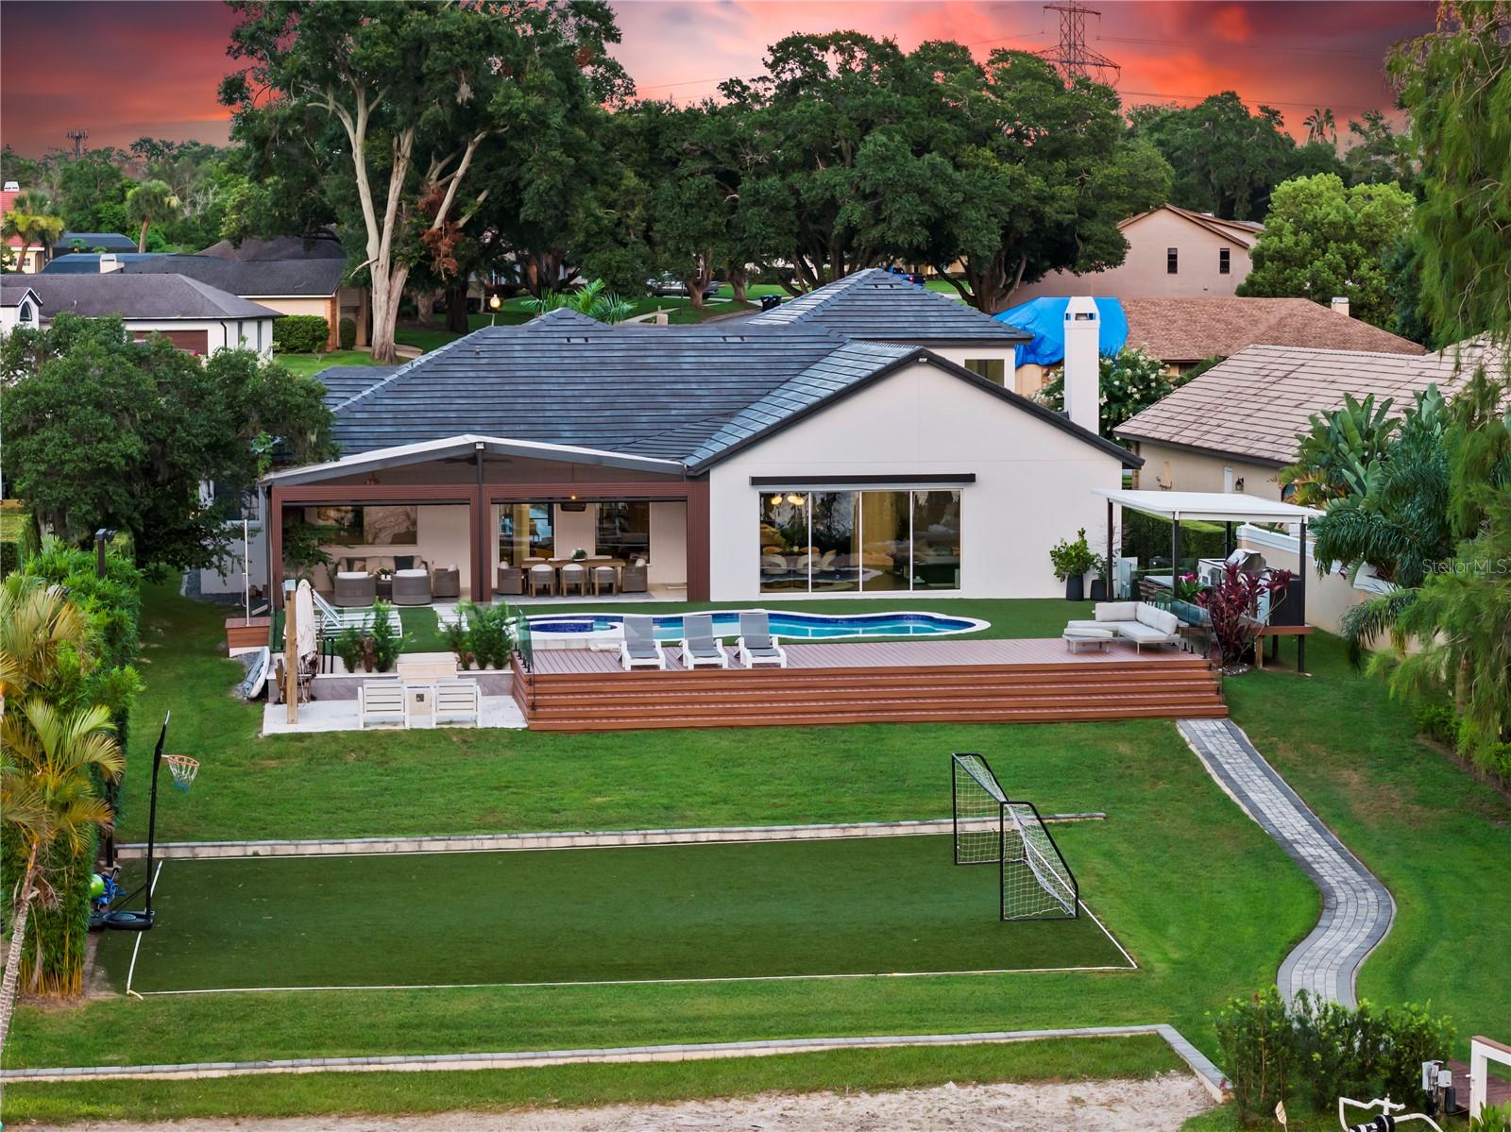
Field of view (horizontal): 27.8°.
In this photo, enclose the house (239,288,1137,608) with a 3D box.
[{"bbox_3d":[-2.573,-3.941,80.723,20.600,7.850,21.400,-1,5,-8],"label":"house"}]

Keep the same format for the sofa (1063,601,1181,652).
[{"bbox_3d":[7.199,1.288,61.654,2.100,0.720,2.400,-1,5,-8],"label":"sofa"}]

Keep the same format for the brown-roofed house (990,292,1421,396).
[{"bbox_3d":[17.277,-8.449,126.637,20.750,5.149,11.600,-1,5,-7],"label":"brown-roofed house"}]

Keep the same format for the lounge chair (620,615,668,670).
[{"bbox_3d":[-2.170,1.486,58.802,0.760,0.900,1.600,-1,5,-8],"label":"lounge chair"}]

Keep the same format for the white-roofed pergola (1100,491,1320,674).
[{"bbox_3d":[9.917,0.255,67.987,3.600,3.600,6.600,-1,5,-8],"label":"white-roofed pergola"}]

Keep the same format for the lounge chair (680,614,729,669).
[{"bbox_3d":[-1.002,1.467,58.968,0.760,0.900,1.600,-1,5,-8],"label":"lounge chair"}]

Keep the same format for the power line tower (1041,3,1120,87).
[{"bbox_3d":[33.587,-43.527,320.303,5.800,30.877,12.300,4,7,40],"label":"power line tower"}]

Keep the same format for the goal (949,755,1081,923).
[{"bbox_3d":[4.105,4.301,48.579,1.200,1.810,3.680,-1,7,-8],"label":"goal"}]

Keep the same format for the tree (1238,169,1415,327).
[{"bbox_3d":[27.597,-14.544,147.994,8.200,8.973,8.200,0,5,0],"label":"tree"}]

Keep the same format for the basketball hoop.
[{"bbox_3d":[-8.677,3.143,46.200,0.540,0.550,0.480,-1,5,-8],"label":"basketball hoop"}]

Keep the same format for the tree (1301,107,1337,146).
[{"bbox_3d":[47.126,-30.361,255.569,2.900,15.803,2.900,0,5,0],"label":"tree"}]

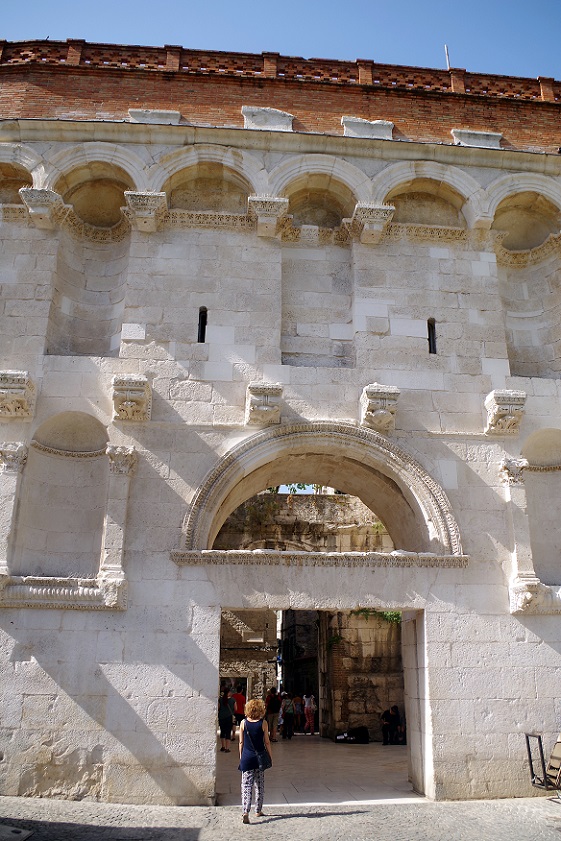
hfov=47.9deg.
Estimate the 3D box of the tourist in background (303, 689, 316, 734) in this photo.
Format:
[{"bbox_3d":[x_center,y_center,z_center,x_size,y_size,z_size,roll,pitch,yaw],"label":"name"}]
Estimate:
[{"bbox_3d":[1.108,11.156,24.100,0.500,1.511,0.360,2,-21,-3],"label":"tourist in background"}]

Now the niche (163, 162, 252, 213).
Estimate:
[{"bbox_3d":[-1.700,-5.531,14.953,2.070,1.027,0.550,2,-21,-3],"label":"niche"}]

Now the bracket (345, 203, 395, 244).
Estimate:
[{"bbox_3d":[2.050,-4.403,14.239,0.918,0.499,0.680,2,-19,-5],"label":"bracket"}]

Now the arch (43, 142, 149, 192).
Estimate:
[{"bbox_3d":[-4.219,-5.793,14.387,2.300,1.280,0.500,2,-20,-4],"label":"arch"}]

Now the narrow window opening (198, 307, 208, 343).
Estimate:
[{"bbox_3d":[-1.669,-2.081,13.671,0.200,0.860,0.300,2,-20,-4],"label":"narrow window opening"}]

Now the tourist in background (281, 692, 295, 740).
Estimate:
[{"bbox_3d":[0.279,10.622,22.696,0.480,1.535,0.340,2,-21,-3],"label":"tourist in background"}]

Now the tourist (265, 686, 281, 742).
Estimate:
[{"bbox_3d":[-0.242,9.818,21.075,0.550,1.654,0.380,2,-21,-3],"label":"tourist"}]

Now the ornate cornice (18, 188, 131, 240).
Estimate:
[{"bbox_3d":[-4.675,-4.698,14.316,2.350,0.900,0.900,2,-20,-4],"label":"ornate cornice"}]

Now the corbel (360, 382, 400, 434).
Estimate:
[{"bbox_3d":[2.025,-0.201,12.807,0.696,0.803,0.620,2,-19,-5],"label":"corbel"}]

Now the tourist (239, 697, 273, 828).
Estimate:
[{"bbox_3d":[-0.427,5.341,9.992,0.480,1.700,0.380,2,-19,-5],"label":"tourist"}]

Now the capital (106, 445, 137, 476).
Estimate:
[{"bbox_3d":[-3.086,0.776,12.243,0.550,0.600,0.330,2,-20,-4],"label":"capital"}]

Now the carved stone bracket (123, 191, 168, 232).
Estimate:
[{"bbox_3d":[-2.939,-4.557,13.799,0.875,0.493,0.680,2,-19,-5],"label":"carved stone bracket"}]

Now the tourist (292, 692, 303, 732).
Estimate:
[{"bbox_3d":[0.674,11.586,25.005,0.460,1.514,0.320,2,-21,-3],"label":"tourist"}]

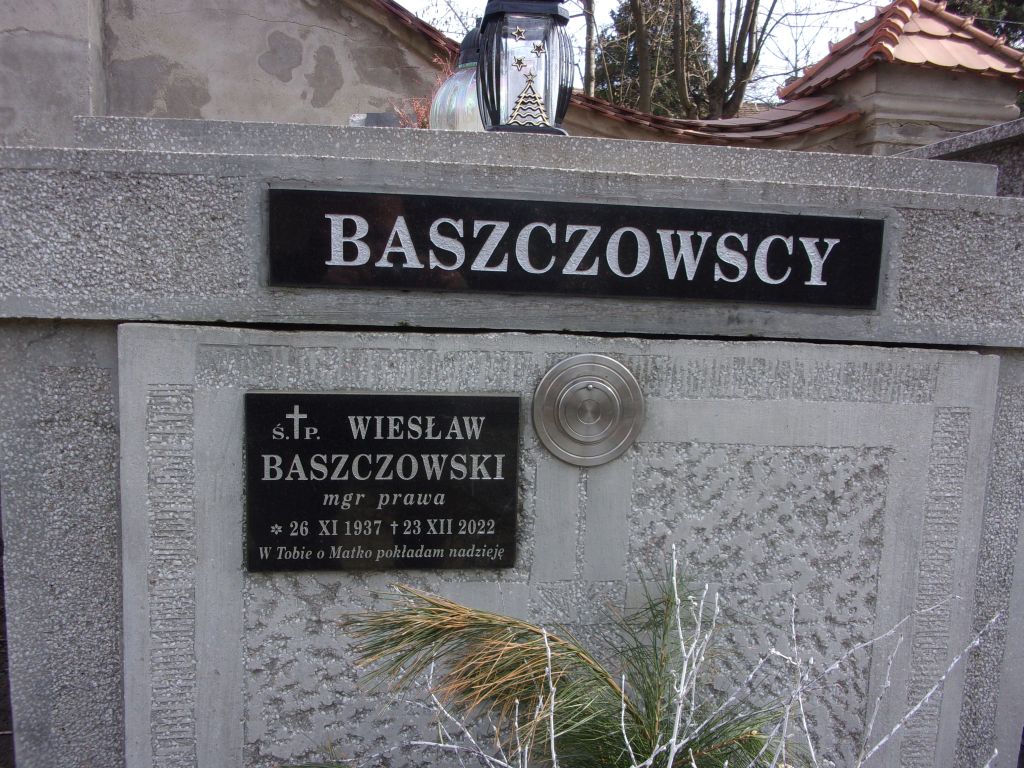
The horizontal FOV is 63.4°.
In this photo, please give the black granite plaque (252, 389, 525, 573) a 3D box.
[{"bbox_3d":[-0.144,0.111,0.940,0.300,0.200,0.020,1,7,-7],"label":"black granite plaque"}]

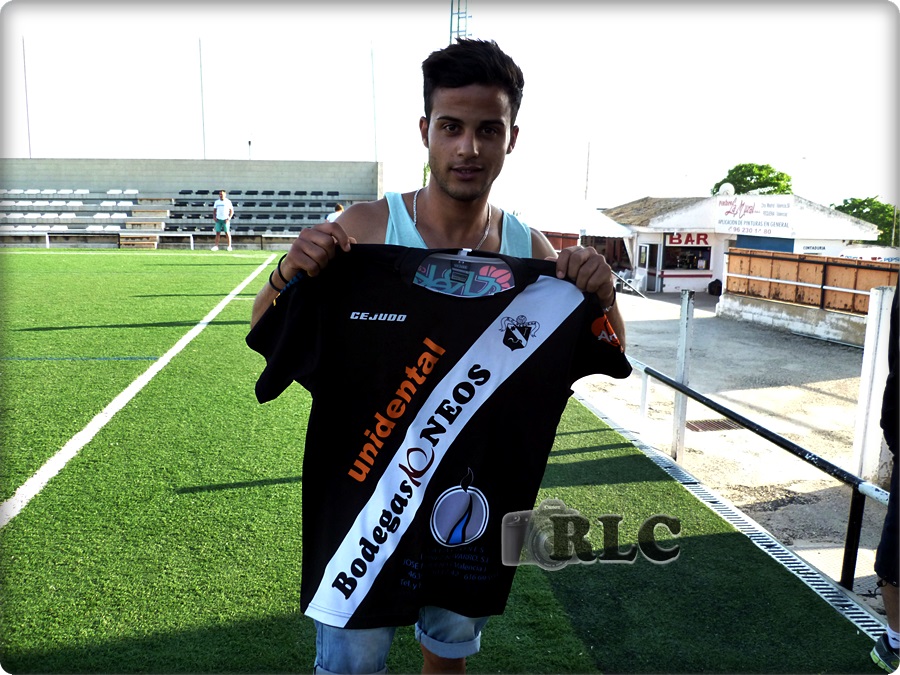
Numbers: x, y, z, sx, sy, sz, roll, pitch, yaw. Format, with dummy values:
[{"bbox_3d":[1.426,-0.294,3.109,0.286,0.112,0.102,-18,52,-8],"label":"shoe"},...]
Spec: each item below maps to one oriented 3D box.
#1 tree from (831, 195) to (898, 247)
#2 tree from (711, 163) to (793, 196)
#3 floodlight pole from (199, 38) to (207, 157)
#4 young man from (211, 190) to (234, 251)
[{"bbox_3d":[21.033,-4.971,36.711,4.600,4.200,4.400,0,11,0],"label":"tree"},{"bbox_3d":[15.678,-6.305,38.455,4.500,5.725,4.500,1,10,0],"label":"tree"},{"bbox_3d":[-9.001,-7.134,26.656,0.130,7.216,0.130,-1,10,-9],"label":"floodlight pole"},{"bbox_3d":[-6.921,-3.537,22.055,0.610,1.798,0.380,2,10,7],"label":"young man"}]

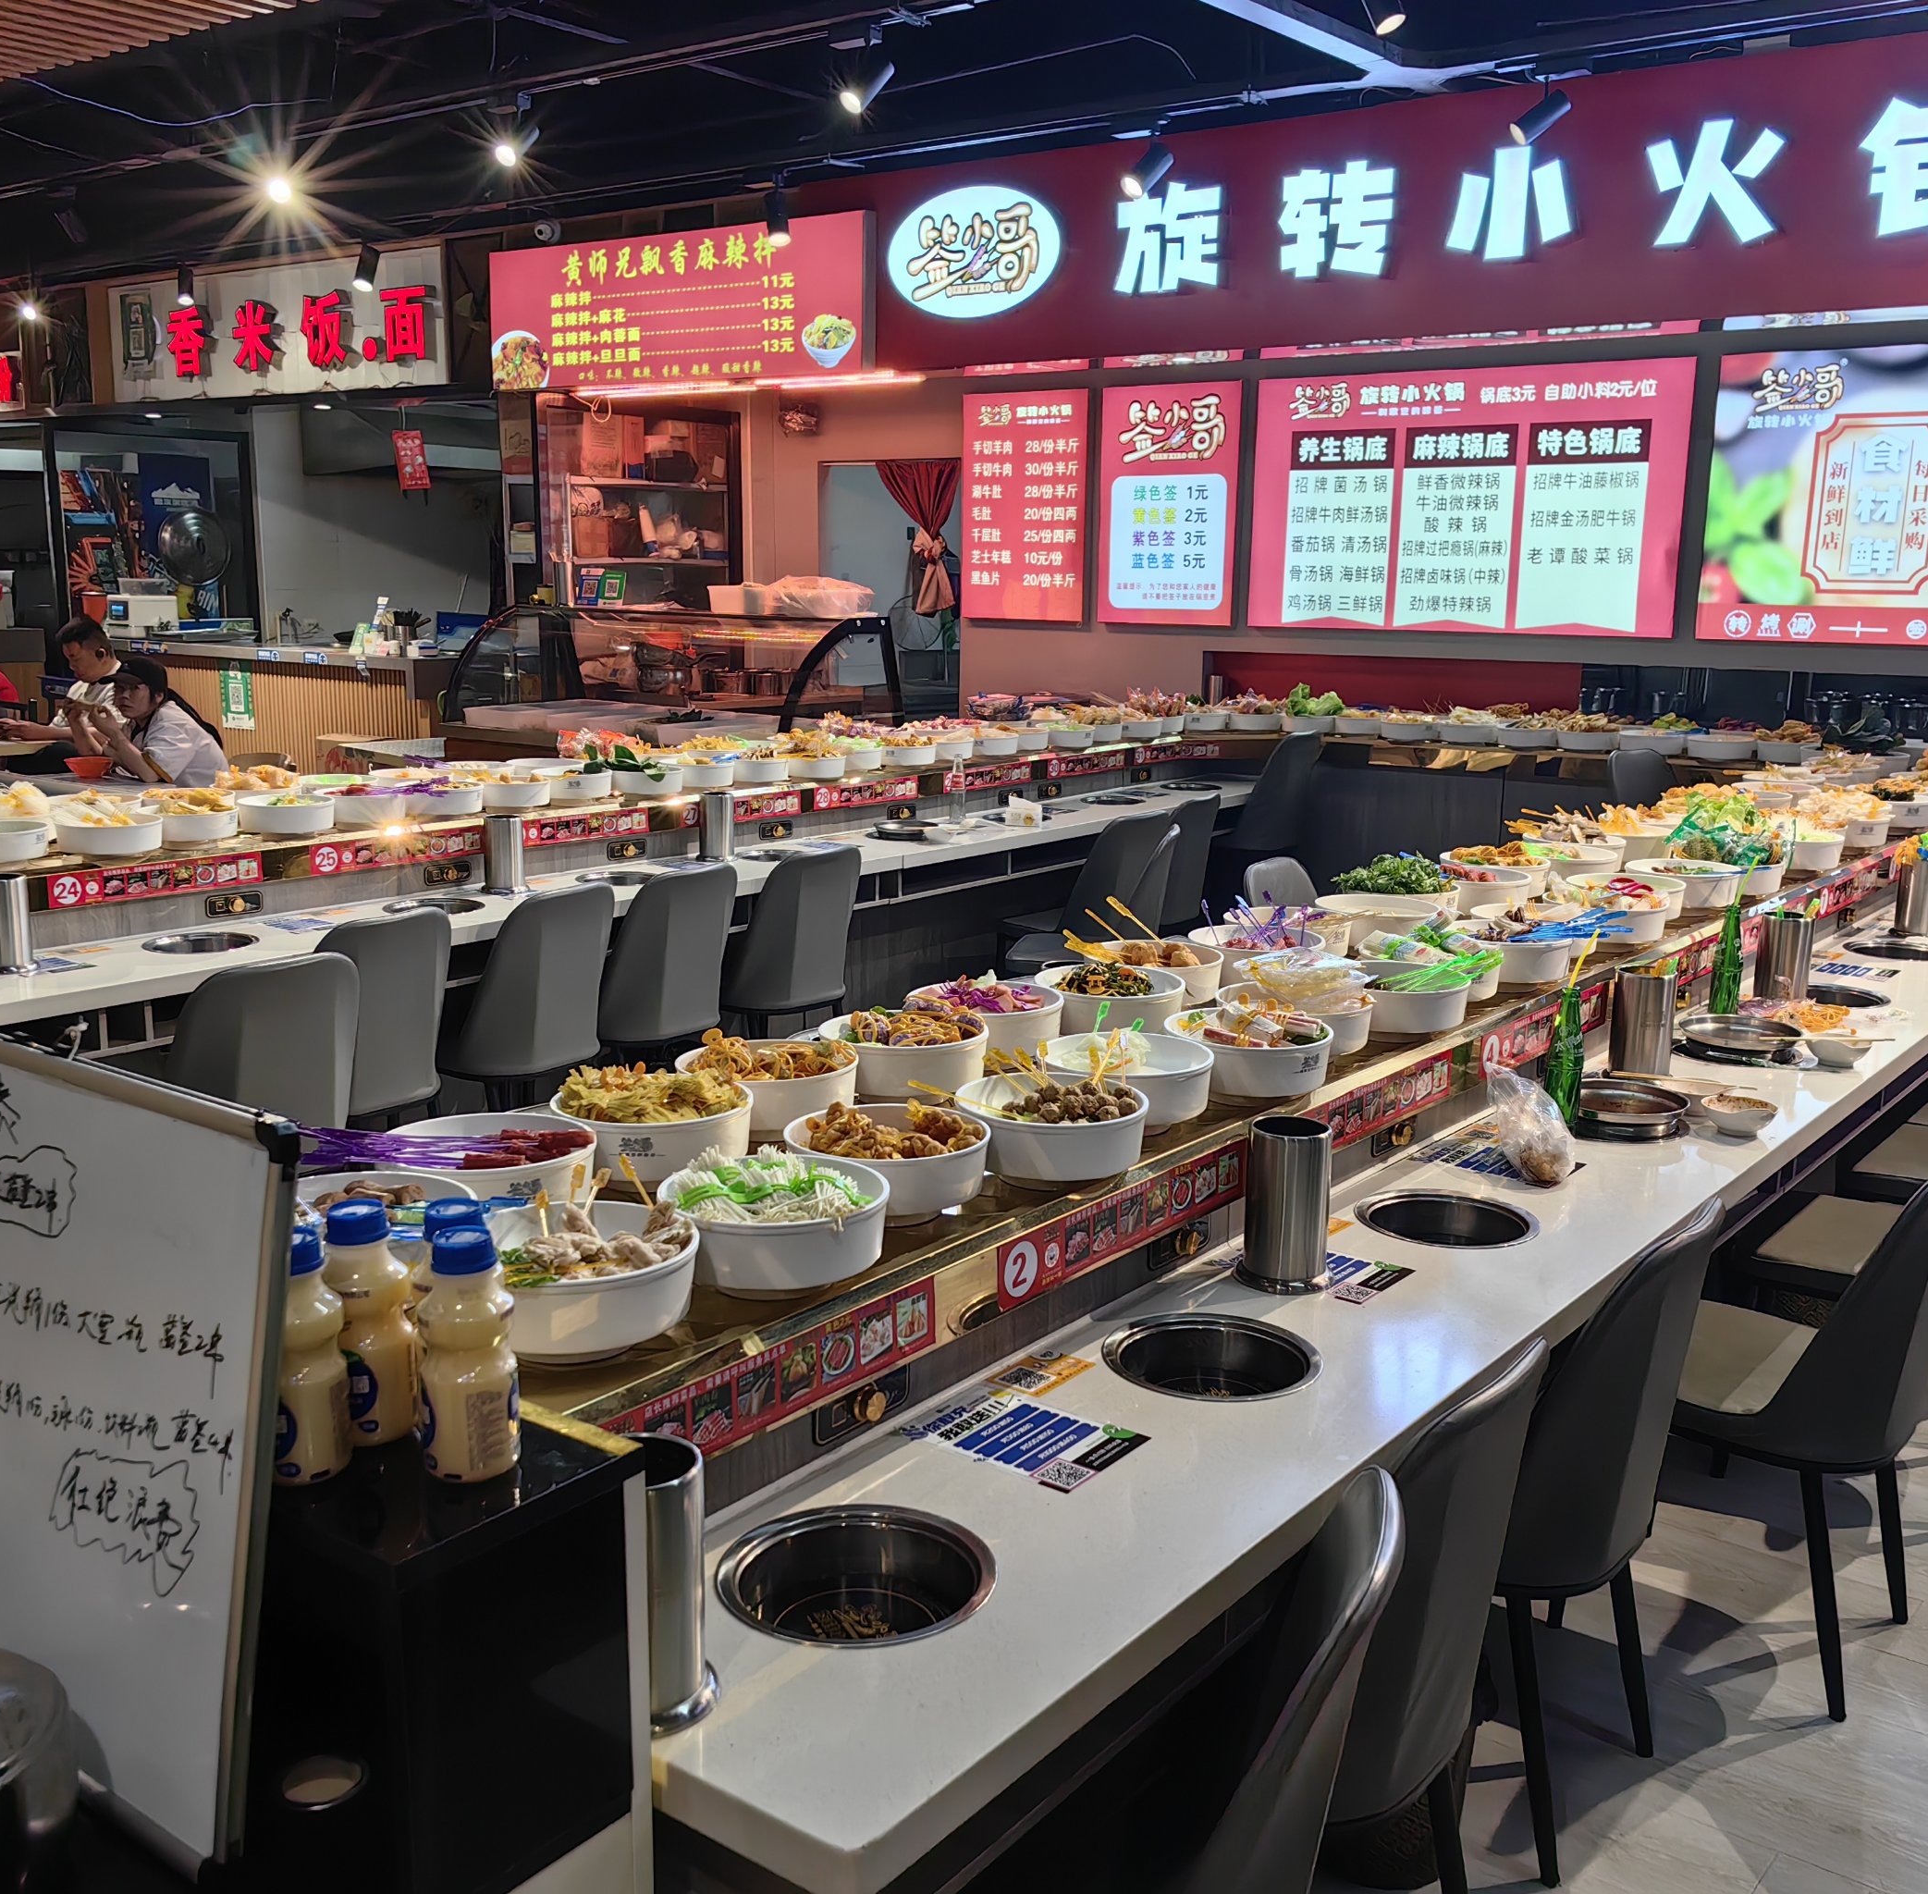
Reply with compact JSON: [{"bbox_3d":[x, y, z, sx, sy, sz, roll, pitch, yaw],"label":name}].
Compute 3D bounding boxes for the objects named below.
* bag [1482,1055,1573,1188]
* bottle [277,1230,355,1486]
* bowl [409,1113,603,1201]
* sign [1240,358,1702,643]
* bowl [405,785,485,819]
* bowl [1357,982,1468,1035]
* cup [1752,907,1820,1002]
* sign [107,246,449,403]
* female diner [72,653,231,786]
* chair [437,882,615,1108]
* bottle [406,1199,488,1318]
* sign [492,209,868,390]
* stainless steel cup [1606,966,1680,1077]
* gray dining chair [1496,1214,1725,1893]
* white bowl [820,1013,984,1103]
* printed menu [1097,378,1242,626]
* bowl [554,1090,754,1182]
[{"bbox_3d":[0.824,0.241,2.876,0.140,0.155,0.110,9,14,37],"label":"bag"},{"bbox_3d":[-0.471,0.287,1.399,0.069,0.171,0.069,9,14,37],"label":"bottle"},{"bbox_3d":[-0.502,0.238,2.088,0.227,0.070,0.227,1,11,0],"label":"bowl"},{"bbox_3d":[2.046,-1.847,8.202,1.904,1.063,0.060,10,14,37],"label":"sign"},{"bbox_3d":[-1.454,-0.412,5.463,0.236,0.076,0.236,1,11,0],"label":"bowl"},{"bbox_3d":[0.652,0.078,2.987,0.227,0.070,0.227,1,11,0],"label":"bowl"},{"bbox_3d":[1.634,0.034,3.914,0.114,0.187,0.114,9,14,37],"label":"cup"},{"bbox_3d":[-4.077,-3.594,11.477,3.338,0.697,0.120,10,14,37],"label":"sign"},{"bbox_3d":[-3.058,-0.488,7.466,0.770,1.190,0.500,-9,15,-41],"label":"female diner"},{"bbox_3d":[-1.218,0.263,4.979,0.550,0.825,0.470,9,14,37],"label":"chair"},{"bbox_3d":[-0.369,0.274,1.442,0.069,0.173,0.069,-2,11,-15],"label":"bottle"},{"bbox_3d":[-1.494,-3.229,9.980,2.670,0.707,0.090,9,14,37],"label":"sign"},{"bbox_3d":[1.168,0.127,3.392,0.101,0.176,0.101,1,11,0],"label":"stainless steel cup"},{"bbox_3d":[0.707,0.731,2.653,0.480,0.830,0.450,10,14,37],"label":"gray dining chair"},{"bbox_3d":[-0.082,0.147,2.708,0.236,0.076,0.236,1,11,0],"label":"white bowl"},{"bbox_3d":[0.930,-1.983,8.871,0.721,1.049,0.050,10,14,37],"label":"printed menu"},{"bbox_3d":[-0.356,0.207,2.258,0.227,0.070,0.227,1,11,0],"label":"bowl"}]

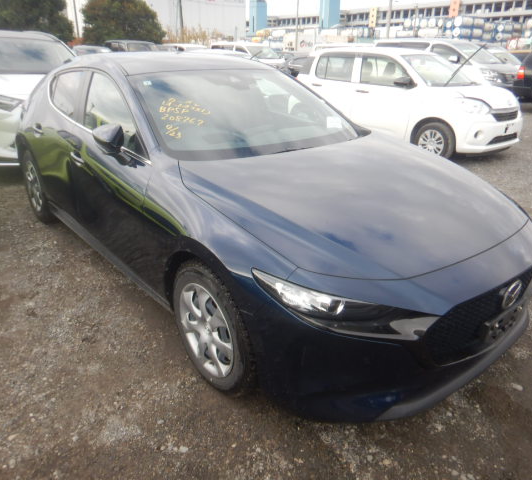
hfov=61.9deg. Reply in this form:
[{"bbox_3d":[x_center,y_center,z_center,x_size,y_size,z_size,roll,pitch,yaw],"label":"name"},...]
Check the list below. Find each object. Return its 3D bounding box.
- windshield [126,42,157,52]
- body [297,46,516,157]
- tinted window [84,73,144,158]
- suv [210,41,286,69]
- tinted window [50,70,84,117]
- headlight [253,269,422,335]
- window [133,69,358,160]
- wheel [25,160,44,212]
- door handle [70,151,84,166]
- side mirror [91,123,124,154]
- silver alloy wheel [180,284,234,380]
[{"bbox_3d":[-5.203,-8.115,19.000,1.300,0.750,0.100,-17,-10,-37],"label":"windshield"},{"bbox_3d":[2.258,-2.367,7.372,1.680,1.530,3.650,-18,30,-37],"label":"body"},{"bbox_3d":[-0.822,-0.706,2.449,0.060,0.380,0.880,8,13,-45],"label":"tinted window"},{"bbox_3d":[-0.880,-8.036,20.024,1.700,1.680,4.100,-14,28,-31],"label":"suv"},{"bbox_3d":[-1.374,-0.996,3.056,0.060,0.360,0.580,8,13,-45],"label":"tinted window"},{"bbox_3d":[0.243,0.229,1.528,0.615,0.170,0.185,3,24,4],"label":"headlight"},{"bbox_3d":[-0.044,-0.792,2.667,1.420,0.120,1.000,-17,52,-37],"label":"window"},{"bbox_3d":[-1.975,-0.482,3.921,0.150,0.435,0.435,-17,30,-37],"label":"wheel"},{"bbox_3d":[-1.167,-0.504,2.746,0.050,0.050,0.210,-17,30,-37],"label":"door handle"},{"bbox_3d":[-0.780,-0.499,2.187,0.200,0.165,0.150,-17,30,-37],"label":"side mirror"},{"bbox_3d":[-0.219,0.387,2.027,0.150,0.435,0.435,-16,29,-35],"label":"silver alloy wheel"}]

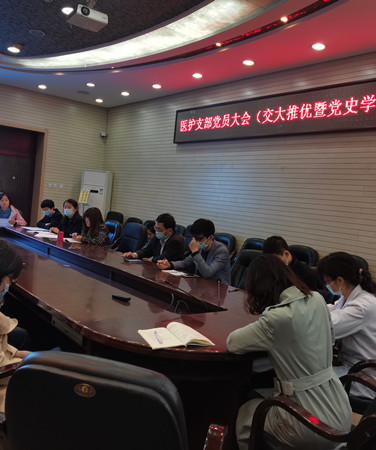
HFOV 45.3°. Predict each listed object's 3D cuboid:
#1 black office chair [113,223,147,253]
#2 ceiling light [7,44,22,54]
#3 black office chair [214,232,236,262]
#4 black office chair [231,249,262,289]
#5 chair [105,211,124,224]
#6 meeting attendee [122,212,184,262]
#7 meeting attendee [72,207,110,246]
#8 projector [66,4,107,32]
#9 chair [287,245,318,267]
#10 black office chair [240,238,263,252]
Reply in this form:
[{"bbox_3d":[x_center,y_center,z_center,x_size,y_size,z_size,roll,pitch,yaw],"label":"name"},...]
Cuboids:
[{"bbox_3d":[-0.911,0.478,5.640,0.650,1.010,0.600,4,4,-38],"label":"black office chair"},{"bbox_3d":[-2.325,-2.360,6.050,0.190,0.100,0.190,4,4,-39],"label":"ceiling light"},{"bbox_3d":[0.209,0.591,5.828,0.650,1.000,0.600,4,4,-38],"label":"black office chair"},{"bbox_3d":[0.414,0.706,4.173,0.660,0.980,0.620,4,4,-39],"label":"black office chair"},{"bbox_3d":[-1.650,0.255,8.786,0.660,1.000,0.620,4,4,-39],"label":"chair"},{"bbox_3d":[-0.392,0.480,4.578,0.750,1.220,0.500,4,4,-38],"label":"meeting attendee"},{"bbox_3d":[-1.284,0.354,5.638,0.720,1.180,0.470,4,4,-38],"label":"meeting attendee"},{"bbox_3d":[-0.947,-1.964,4.282,0.310,0.090,0.265,4,3,-35],"label":"projector"},{"bbox_3d":[1.117,0.726,5.282,0.660,0.980,0.620,4,4,-39],"label":"chair"},{"bbox_3d":[0.583,0.654,5.349,0.650,1.000,0.600,4,4,-38],"label":"black office chair"}]

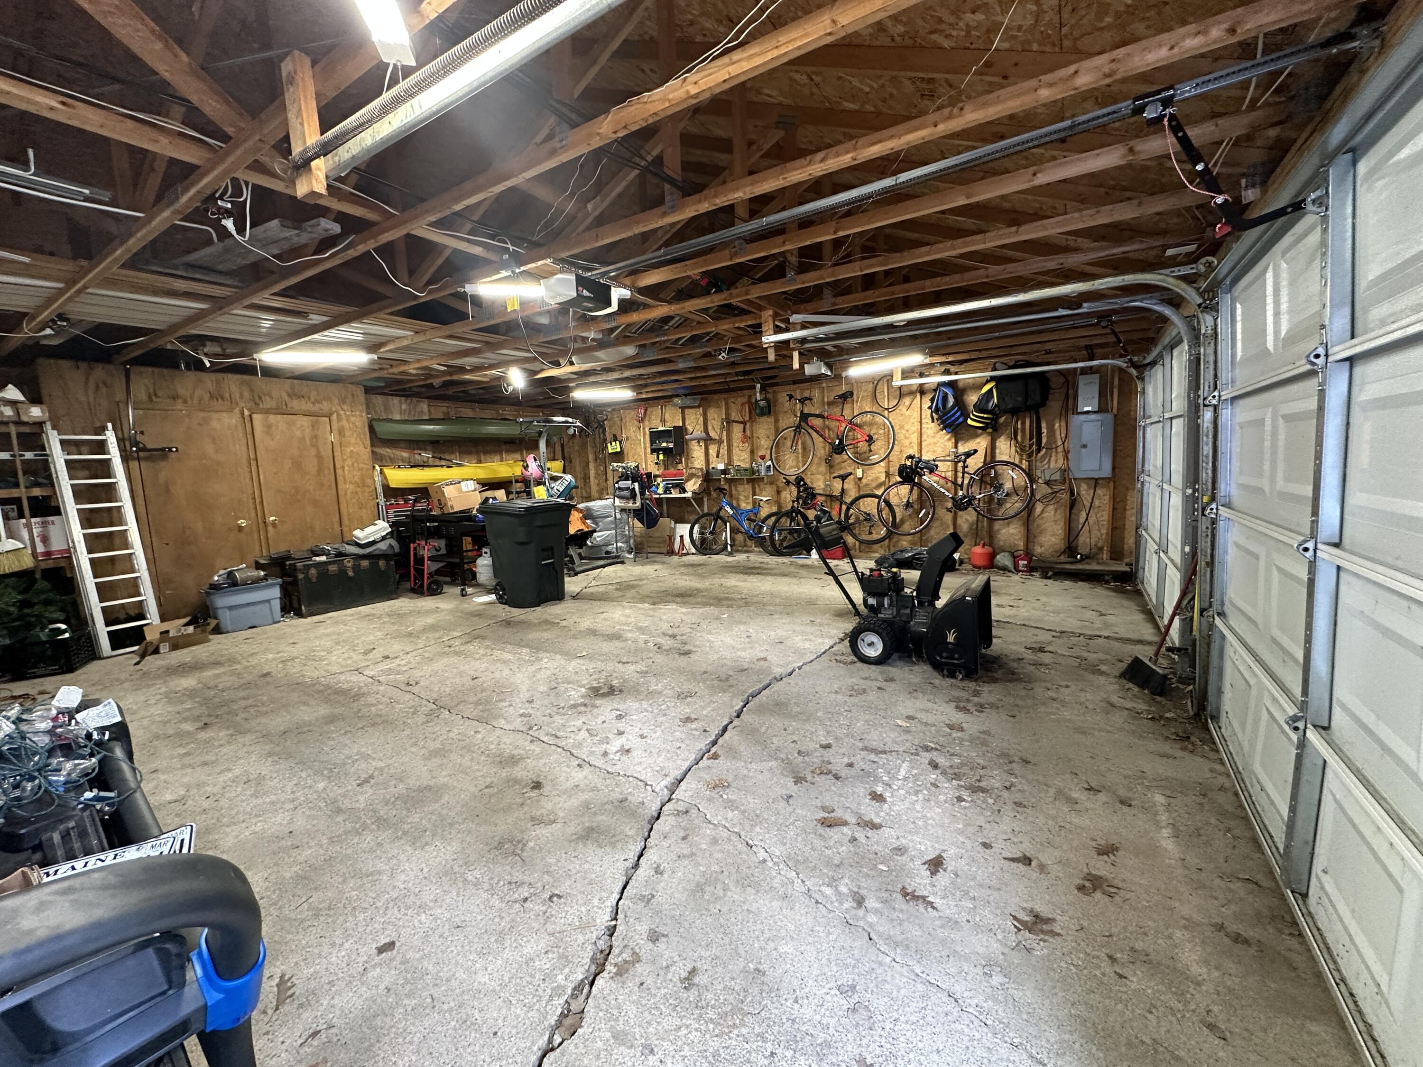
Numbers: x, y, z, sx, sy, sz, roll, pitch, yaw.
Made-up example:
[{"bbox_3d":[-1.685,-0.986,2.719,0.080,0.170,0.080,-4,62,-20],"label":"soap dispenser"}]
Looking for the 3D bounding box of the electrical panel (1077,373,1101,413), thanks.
[{"bbox_3d":[4.189,-1.553,6.387,0.185,0.390,0.090,2,8,32],"label":"electrical panel"}]

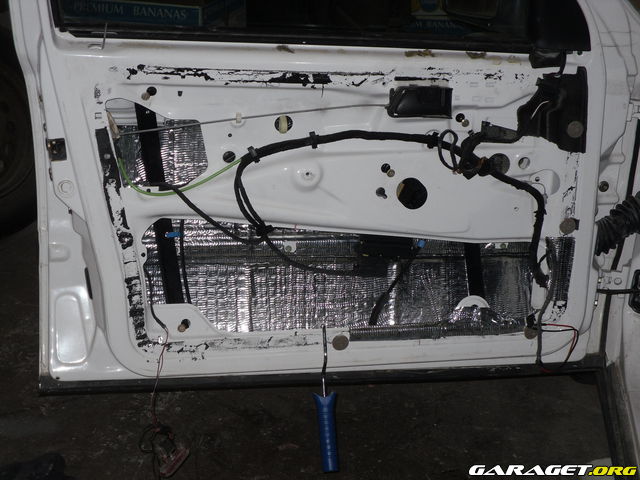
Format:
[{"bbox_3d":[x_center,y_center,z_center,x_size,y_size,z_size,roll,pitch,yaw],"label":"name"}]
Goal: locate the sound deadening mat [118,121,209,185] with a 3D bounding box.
[{"bbox_3d":[-0.272,-0.151,2.174,0.158,0.119,0.030,-1,26,-8],"label":"sound deadening mat"}]

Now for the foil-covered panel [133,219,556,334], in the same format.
[{"bbox_3d":[0.053,0.073,2.320,0.761,0.242,0.080,-1,26,-8],"label":"foil-covered panel"}]

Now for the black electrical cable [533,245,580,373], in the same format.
[{"bbox_3d":[0.438,0.130,2.331,0.092,0.272,0.050,-1,26,-8],"label":"black electrical cable"}]

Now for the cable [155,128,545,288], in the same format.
[{"bbox_3d":[0.059,-0.051,2.203,0.691,0.308,0.080,-1,26,-8],"label":"cable"}]

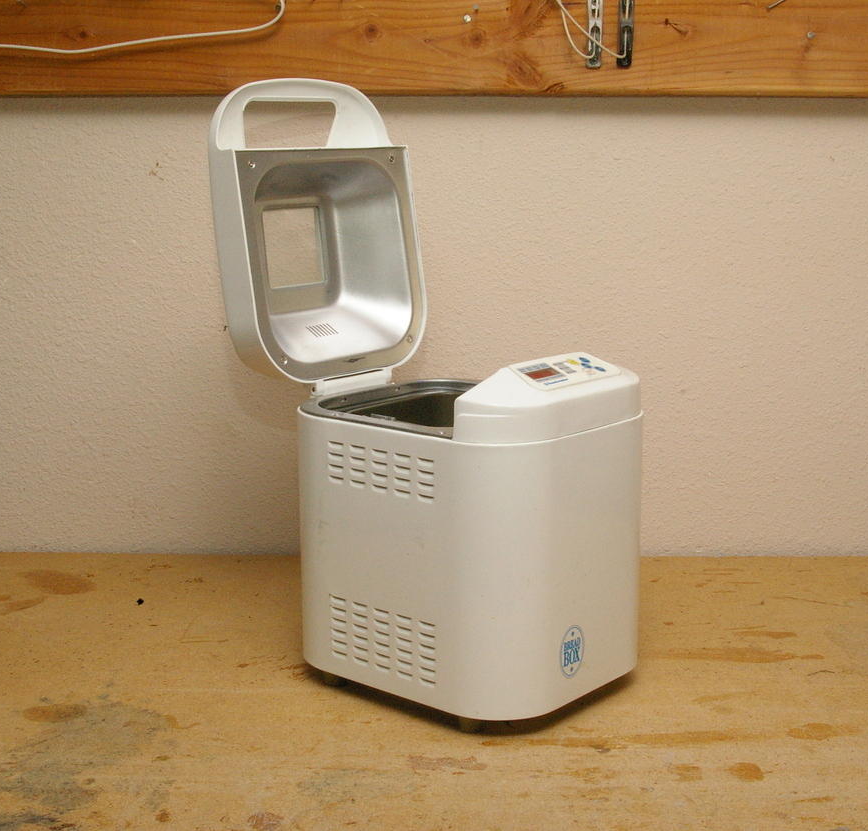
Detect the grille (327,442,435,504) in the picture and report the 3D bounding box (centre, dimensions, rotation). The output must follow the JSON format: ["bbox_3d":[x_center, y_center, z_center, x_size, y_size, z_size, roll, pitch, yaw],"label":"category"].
[{"bbox_3d":[-0.049,0.052,1.245,0.134,0.039,0.005,9,14,41],"label":"grille"}]

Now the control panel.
[{"bbox_3d":[0.120,-0.041,1.268,0.051,0.006,0.138,33,28,33],"label":"control panel"}]

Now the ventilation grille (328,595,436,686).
[{"bbox_3d":[-0.048,0.213,1.274,0.134,0.061,0.005,9,14,41],"label":"ventilation grille"}]

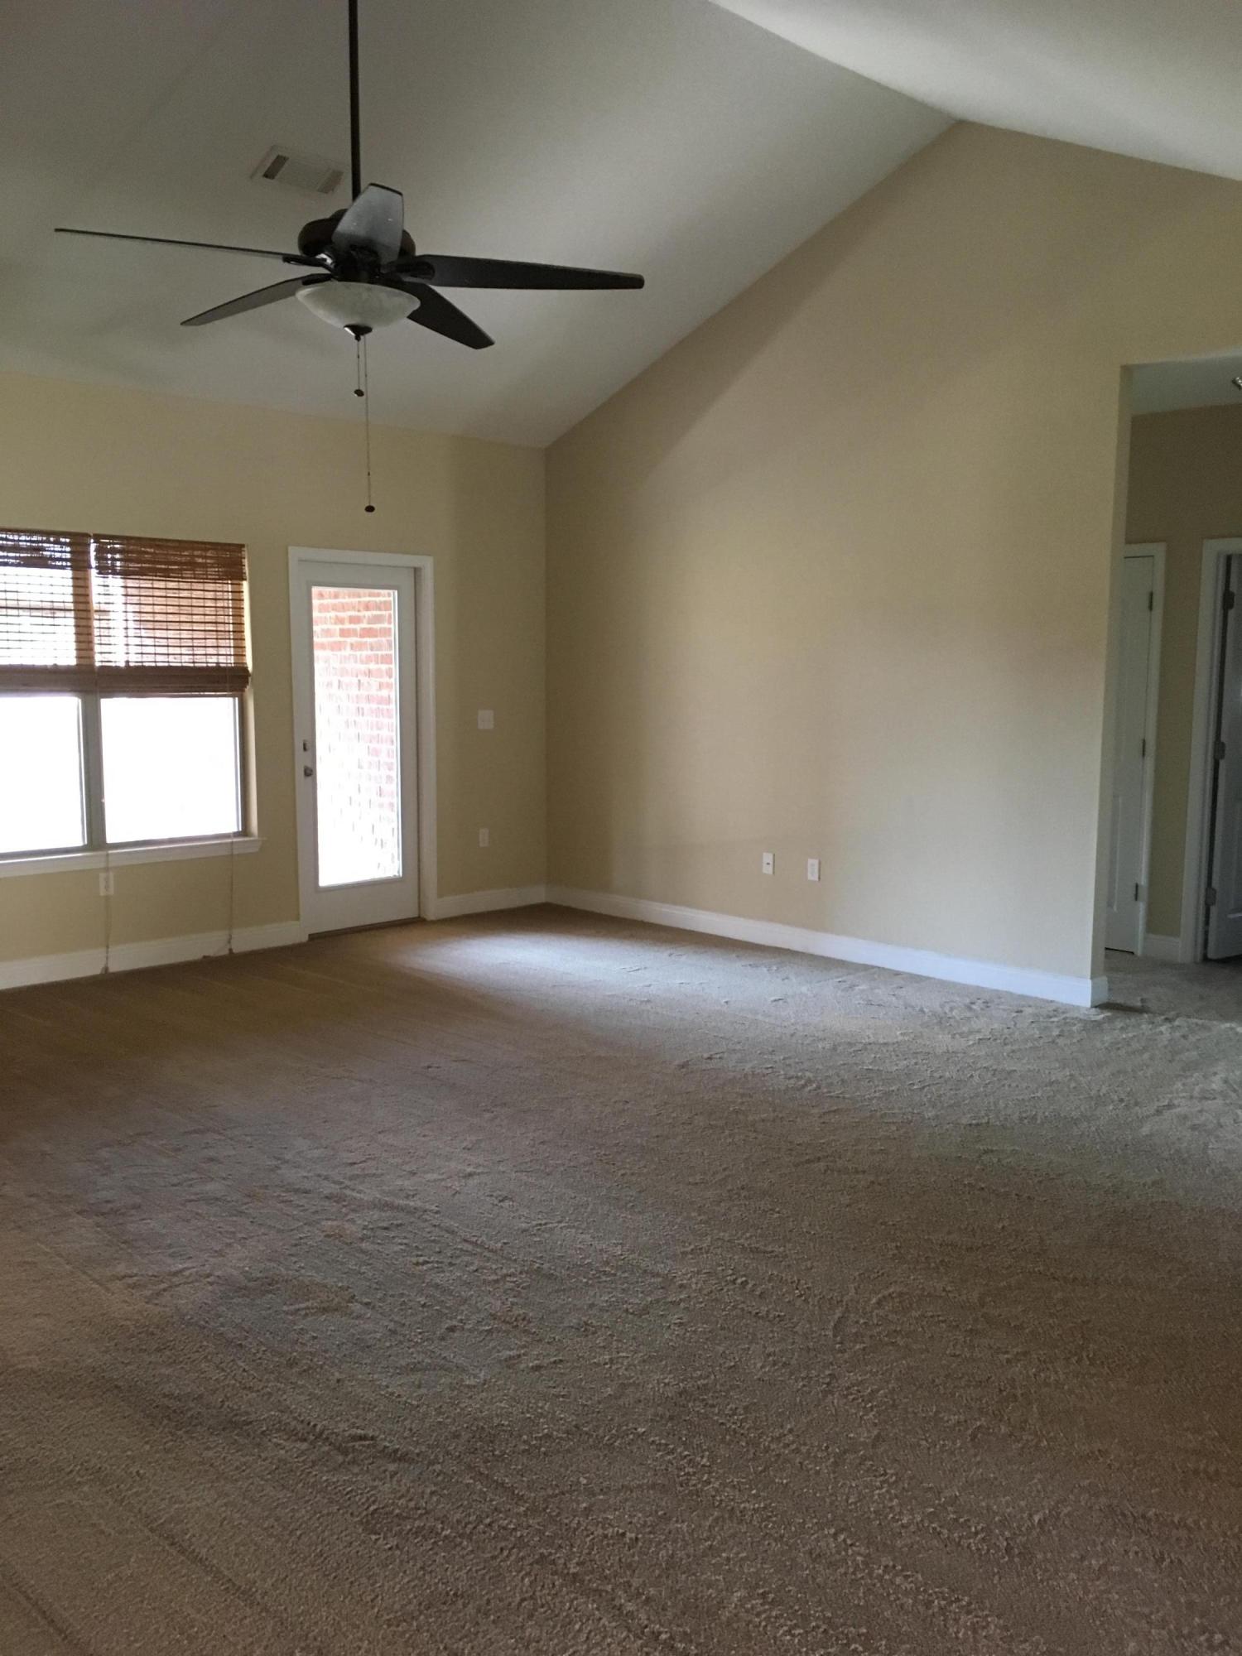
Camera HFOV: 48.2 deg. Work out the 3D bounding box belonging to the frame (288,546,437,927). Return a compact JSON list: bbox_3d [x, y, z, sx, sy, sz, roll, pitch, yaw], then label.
[{"bbox_3d":[-1.439,-0.468,7.757,0.933,2.107,0.130,-6,10,-44],"label":"frame"}]

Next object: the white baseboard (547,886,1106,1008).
[{"bbox_3d":[0.857,0.571,7.506,0.140,0.124,3.657,-6,10,-44],"label":"white baseboard"}]

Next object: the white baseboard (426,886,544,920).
[{"bbox_3d":[-0.773,0.449,8.462,0.851,0.124,0.020,-6,10,-44],"label":"white baseboard"}]

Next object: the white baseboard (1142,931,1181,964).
[{"bbox_3d":[2.792,0.623,7.154,0.018,0.124,0.191,-6,10,-44],"label":"white baseboard"}]

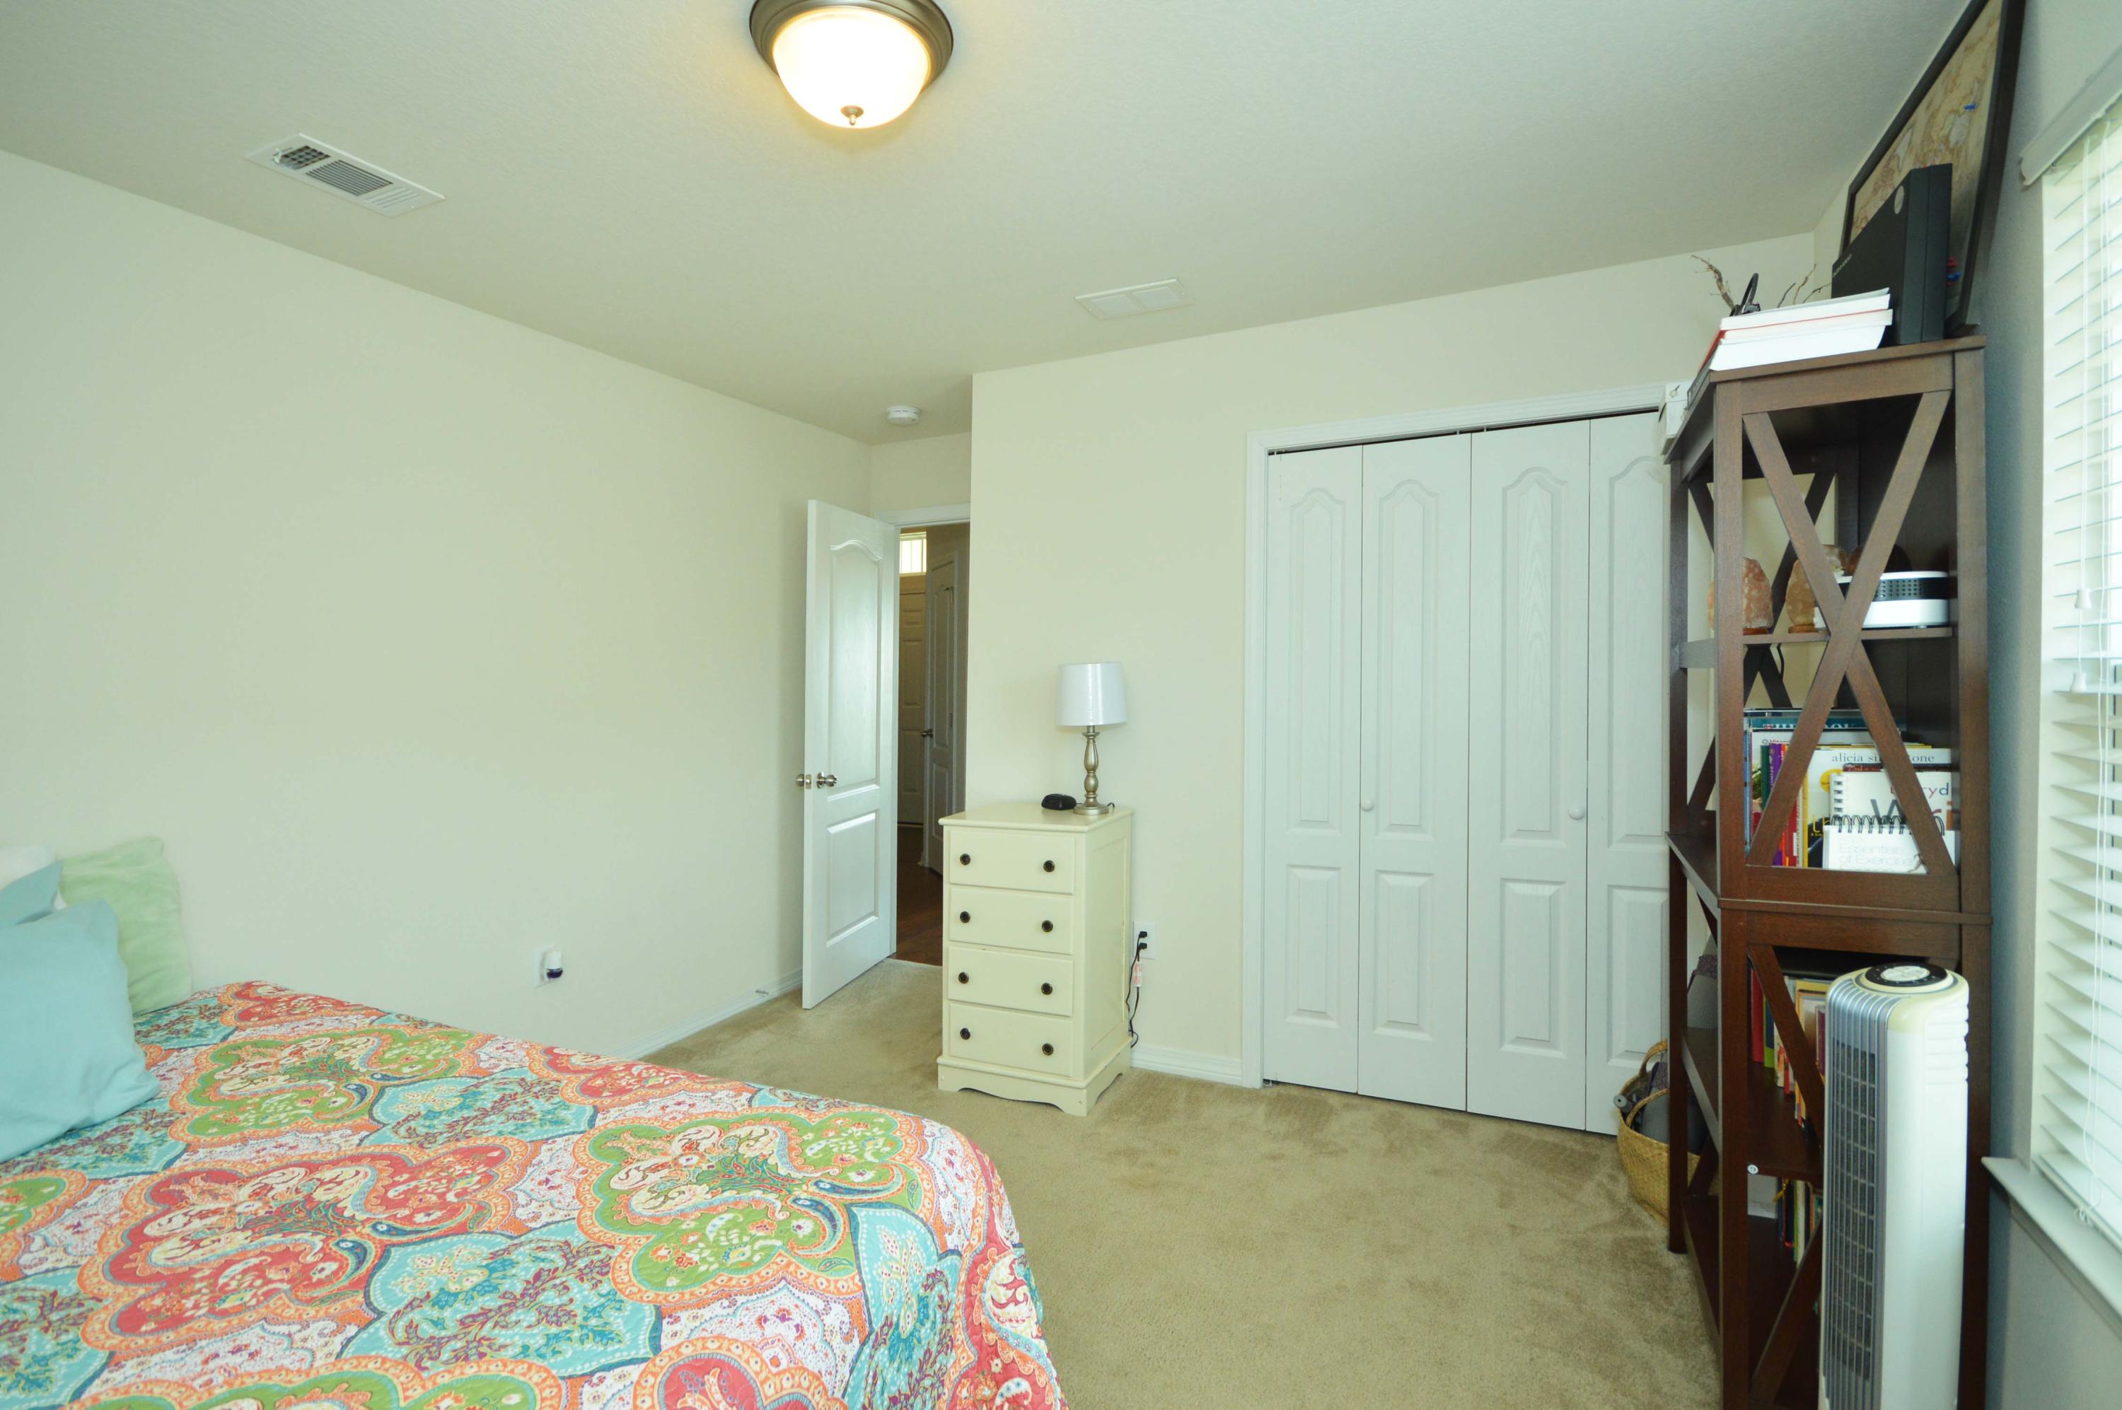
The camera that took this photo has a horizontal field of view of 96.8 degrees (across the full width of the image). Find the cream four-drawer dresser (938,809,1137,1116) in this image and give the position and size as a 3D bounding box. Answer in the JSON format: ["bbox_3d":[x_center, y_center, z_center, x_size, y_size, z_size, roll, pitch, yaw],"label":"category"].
[{"bbox_3d":[-0.083,0.811,3.150,0.530,0.890,0.380,0,3,25],"label":"cream four-drawer dresser"}]

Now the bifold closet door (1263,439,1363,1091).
[{"bbox_3d":[0.796,0.212,2.974,0.295,2.007,0.035,0,3,25],"label":"bifold closet door"}]

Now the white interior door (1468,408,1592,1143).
[{"bbox_3d":[1.345,0.216,2.716,0.303,2.007,0.035,0,3,25],"label":"white interior door"}]

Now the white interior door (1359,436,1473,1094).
[{"bbox_3d":[1.066,0.214,2.847,0.303,2.007,0.035,0,3,25],"label":"white interior door"}]

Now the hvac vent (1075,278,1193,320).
[{"bbox_3d":[0.216,-1.154,2.711,0.300,0.020,0.200,0,3,25],"label":"hvac vent"}]

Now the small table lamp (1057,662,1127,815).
[{"bbox_3d":[0.102,0.112,3.104,0.230,0.505,0.230,-1,3,0],"label":"small table lamp"}]

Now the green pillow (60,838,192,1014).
[{"bbox_3d":[-2.084,0.504,1.877,0.150,0.390,0.480,-16,-4,25],"label":"green pillow"}]

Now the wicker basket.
[{"bbox_3d":[1.596,1.084,2.337,0.390,0.380,0.390,0,3,25],"label":"wicker basket"}]

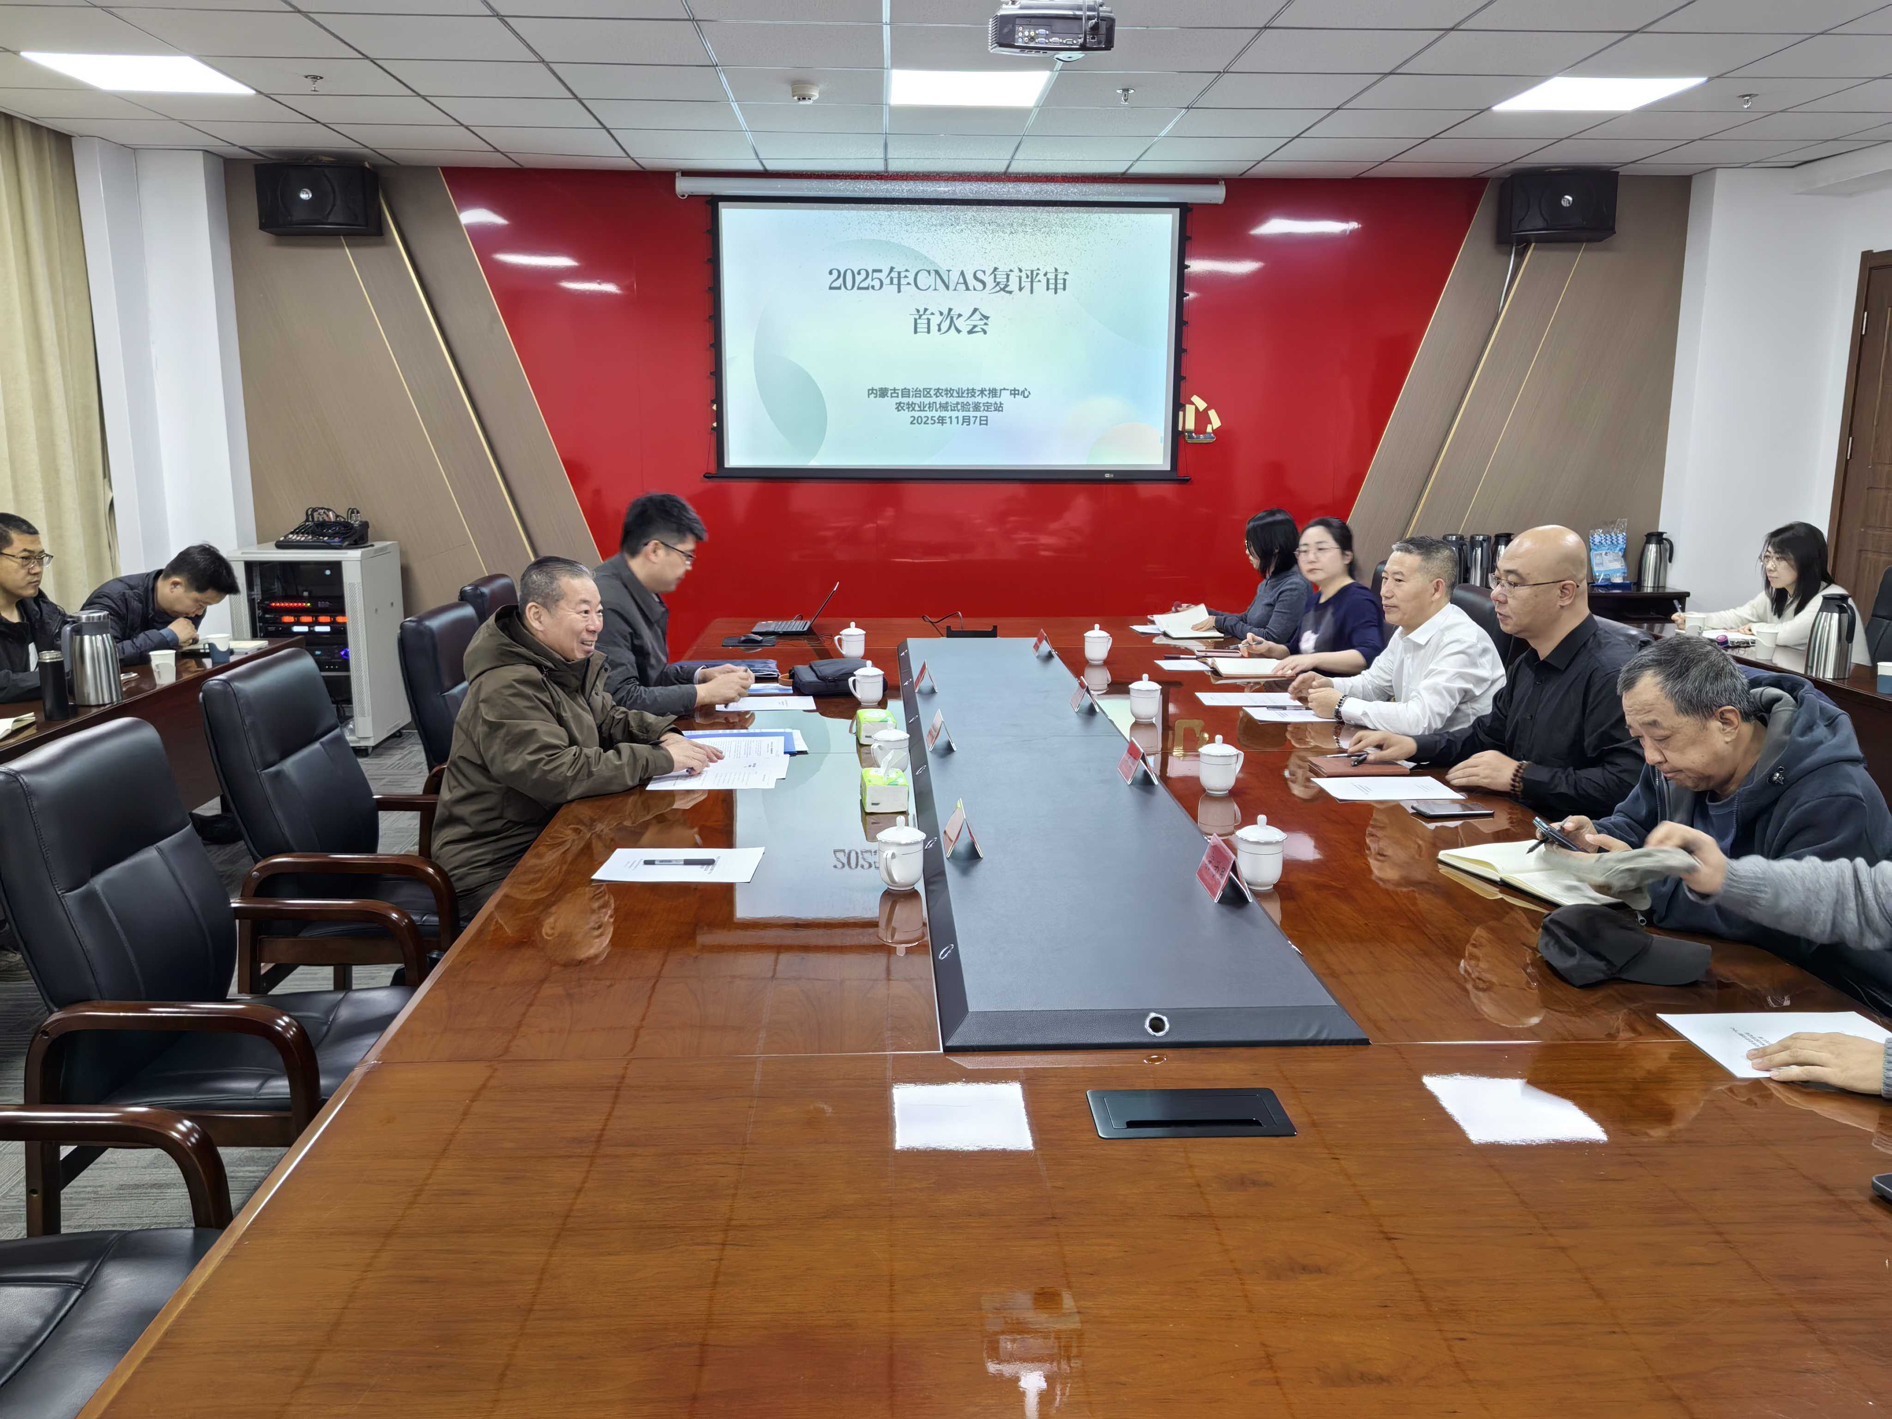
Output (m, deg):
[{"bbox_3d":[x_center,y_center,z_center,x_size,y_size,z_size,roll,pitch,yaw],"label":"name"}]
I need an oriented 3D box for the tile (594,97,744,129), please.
[{"bbox_3d":[-1.146,-2.445,6.052,0.600,0.020,0.600,0,11,-3],"label":"tile"}]

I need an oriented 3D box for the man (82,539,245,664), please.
[{"bbox_3d":[-2.985,-0.040,5.517,0.750,1.130,0.580,-3,11,-14],"label":"man"}]

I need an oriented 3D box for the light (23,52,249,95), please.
[{"bbox_3d":[-2.923,-2.343,5.397,0.600,0.040,0.600,0,11,-3],"label":"light"}]

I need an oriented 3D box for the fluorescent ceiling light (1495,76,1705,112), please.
[{"bbox_3d":[2.477,-2.352,5.619,0.600,0.030,0.600,0,11,-2],"label":"fluorescent ceiling light"}]

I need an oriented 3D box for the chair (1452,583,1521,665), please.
[{"bbox_3d":[1.399,0.190,4.600,0.660,1.070,0.620,0,11,-2],"label":"chair"}]

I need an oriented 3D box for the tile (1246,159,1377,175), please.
[{"bbox_3d":[1.802,-2.672,7.281,0.600,0.020,0.440,0,11,-2],"label":"tile"}]

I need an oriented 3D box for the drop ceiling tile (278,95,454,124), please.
[{"bbox_3d":[-2.347,-2.445,5.998,0.600,0.020,0.600,0,11,-2],"label":"drop ceiling tile"}]

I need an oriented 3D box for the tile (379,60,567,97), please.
[{"bbox_3d":[-1.720,-2.326,5.448,0.600,0.020,0.600,0,11,-2],"label":"tile"}]

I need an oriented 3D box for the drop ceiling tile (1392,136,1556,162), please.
[{"bbox_3d":[2.424,-2.576,6.788,0.600,0.020,0.600,0,11,-2],"label":"drop ceiling tile"}]

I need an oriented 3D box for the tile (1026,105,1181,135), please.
[{"bbox_3d":[0.654,-2.452,6.132,0.600,0.020,0.600,0,11,-2],"label":"tile"}]

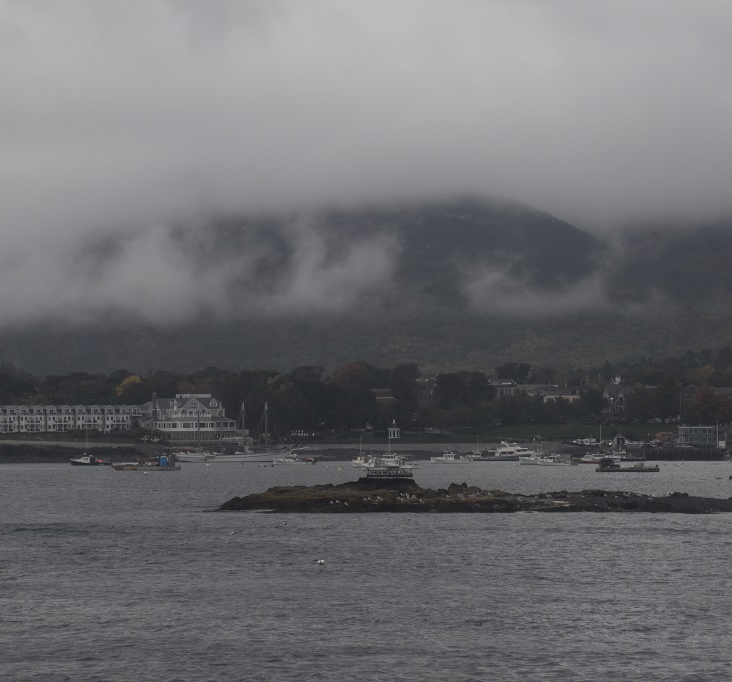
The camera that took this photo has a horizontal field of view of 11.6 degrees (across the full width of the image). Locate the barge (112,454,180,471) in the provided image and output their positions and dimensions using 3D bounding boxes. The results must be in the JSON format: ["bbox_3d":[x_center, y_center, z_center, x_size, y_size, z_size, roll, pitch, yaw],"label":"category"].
[{"bbox_3d":[-61.930,34.360,1020.000,19.630,4.600,7.000,0,-1,0],"label":"barge"}]

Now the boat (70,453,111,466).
[{"bbox_3d":[-82.930,35.750,1090.000,12.530,3.890,4.000,0,-1,0],"label":"boat"}]

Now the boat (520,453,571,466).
[{"bbox_3d":[54.180,35.770,1090.000,16.000,3.920,4.600,0,-1,0],"label":"boat"}]

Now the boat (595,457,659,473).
[{"bbox_3d":[72.630,34.410,1003.000,17.780,4.110,5.500,0,-1,0],"label":"boat"}]

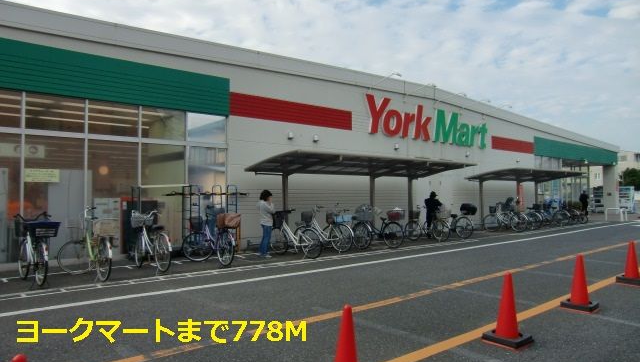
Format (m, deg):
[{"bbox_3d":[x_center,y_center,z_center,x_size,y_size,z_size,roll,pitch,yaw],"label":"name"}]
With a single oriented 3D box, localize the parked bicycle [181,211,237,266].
[{"bbox_3d":[-2.310,1.213,9.468,1.760,1.080,0.580,-1,-2,44],"label":"parked bicycle"}]

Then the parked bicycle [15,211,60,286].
[{"bbox_3d":[-4.848,1.142,7.489,1.760,1.120,0.580,-1,-2,42],"label":"parked bicycle"}]

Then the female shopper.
[{"bbox_3d":[-1.270,0.995,10.350,0.380,1.570,0.450,0,-1,-7],"label":"female shopper"}]

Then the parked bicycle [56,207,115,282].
[{"bbox_3d":[-4.067,1.126,7.865,1.760,1.170,0.580,-1,-2,40],"label":"parked bicycle"}]

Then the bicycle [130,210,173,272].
[{"bbox_3d":[-3.210,1.135,8.420,0.570,1.090,1.770,1,-2,-44],"label":"bicycle"}]

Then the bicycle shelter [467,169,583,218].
[{"bbox_3d":[8.950,0.797,18.860,7.160,2.350,1.970,1,-2,-42],"label":"bicycle shelter"}]

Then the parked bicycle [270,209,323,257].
[{"bbox_3d":[-0.612,1.240,10.467,1.800,1.080,0.580,-1,-2,40],"label":"parked bicycle"}]

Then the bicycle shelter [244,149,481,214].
[{"bbox_3d":[1.493,0.639,12.370,7.000,2.380,2.250,1,-2,-40],"label":"bicycle shelter"}]

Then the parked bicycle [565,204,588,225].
[{"bbox_3d":[11.950,1.510,20.900,0.570,1.010,1.700,1,-2,-41],"label":"parked bicycle"}]

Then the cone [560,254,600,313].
[{"bbox_3d":[3.386,1.307,5.778,0.375,0.700,0.375,-1,-2,45],"label":"cone"}]

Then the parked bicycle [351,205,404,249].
[{"bbox_3d":[1.600,1.265,12.000,0.580,1.080,1.770,1,-2,-44],"label":"parked bicycle"}]

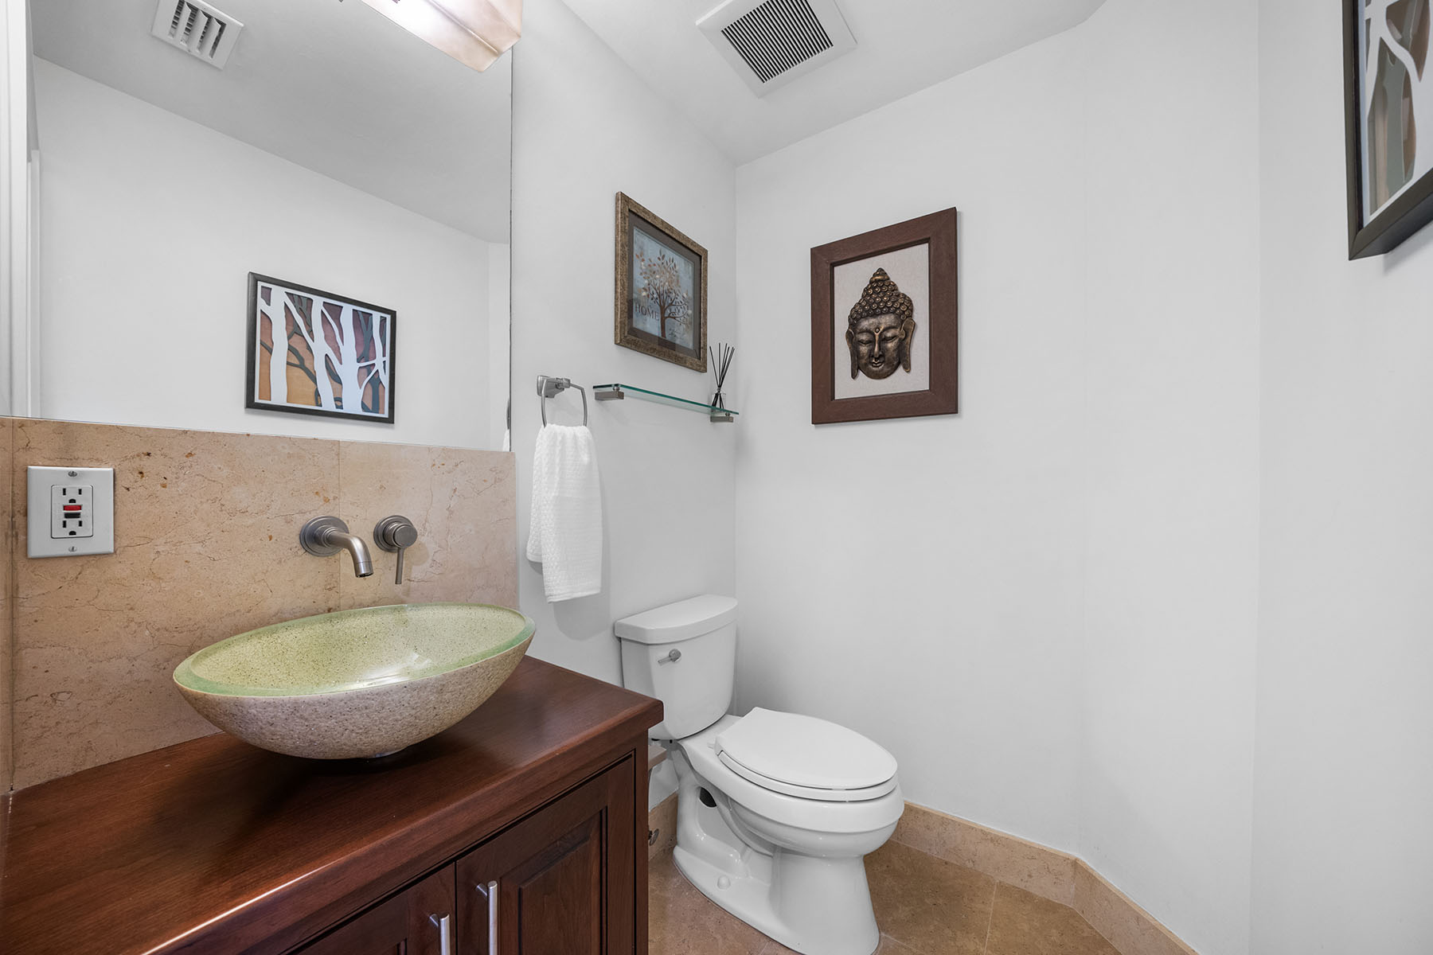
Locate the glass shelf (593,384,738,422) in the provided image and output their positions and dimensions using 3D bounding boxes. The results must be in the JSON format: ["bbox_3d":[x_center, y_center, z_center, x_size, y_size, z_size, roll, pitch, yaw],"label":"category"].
[{"bbox_3d":[-0.131,-0.224,1.519,0.120,0.036,0.575,0,-1,36],"label":"glass shelf"}]

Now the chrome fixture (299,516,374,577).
[{"bbox_3d":[-0.607,0.111,0.779,0.200,0.086,0.072,0,-1,36],"label":"chrome fixture"}]

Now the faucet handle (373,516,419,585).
[{"bbox_3d":[-0.600,0.137,0.907,0.060,0.131,0.072,0,-1,36],"label":"faucet handle"}]

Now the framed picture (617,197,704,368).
[{"bbox_3d":[-0.165,-0.603,1.558,0.022,0.444,0.417,0,-1,36],"label":"framed picture"}]

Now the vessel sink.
[{"bbox_3d":[-0.493,0.310,0.705,0.412,0.148,0.412,0,-1,0],"label":"vessel sink"}]

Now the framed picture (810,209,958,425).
[{"bbox_3d":[0.540,-0.498,1.572,0.456,0.623,0.045,0,-1,33],"label":"framed picture"}]

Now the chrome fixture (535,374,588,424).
[{"bbox_3d":[-0.395,-0.183,1.190,0.083,0.143,0.133,0,-1,36],"label":"chrome fixture"}]

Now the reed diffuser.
[{"bbox_3d":[0.015,-0.360,1.719,0.085,0.251,0.085,0,-1,36],"label":"reed diffuser"}]

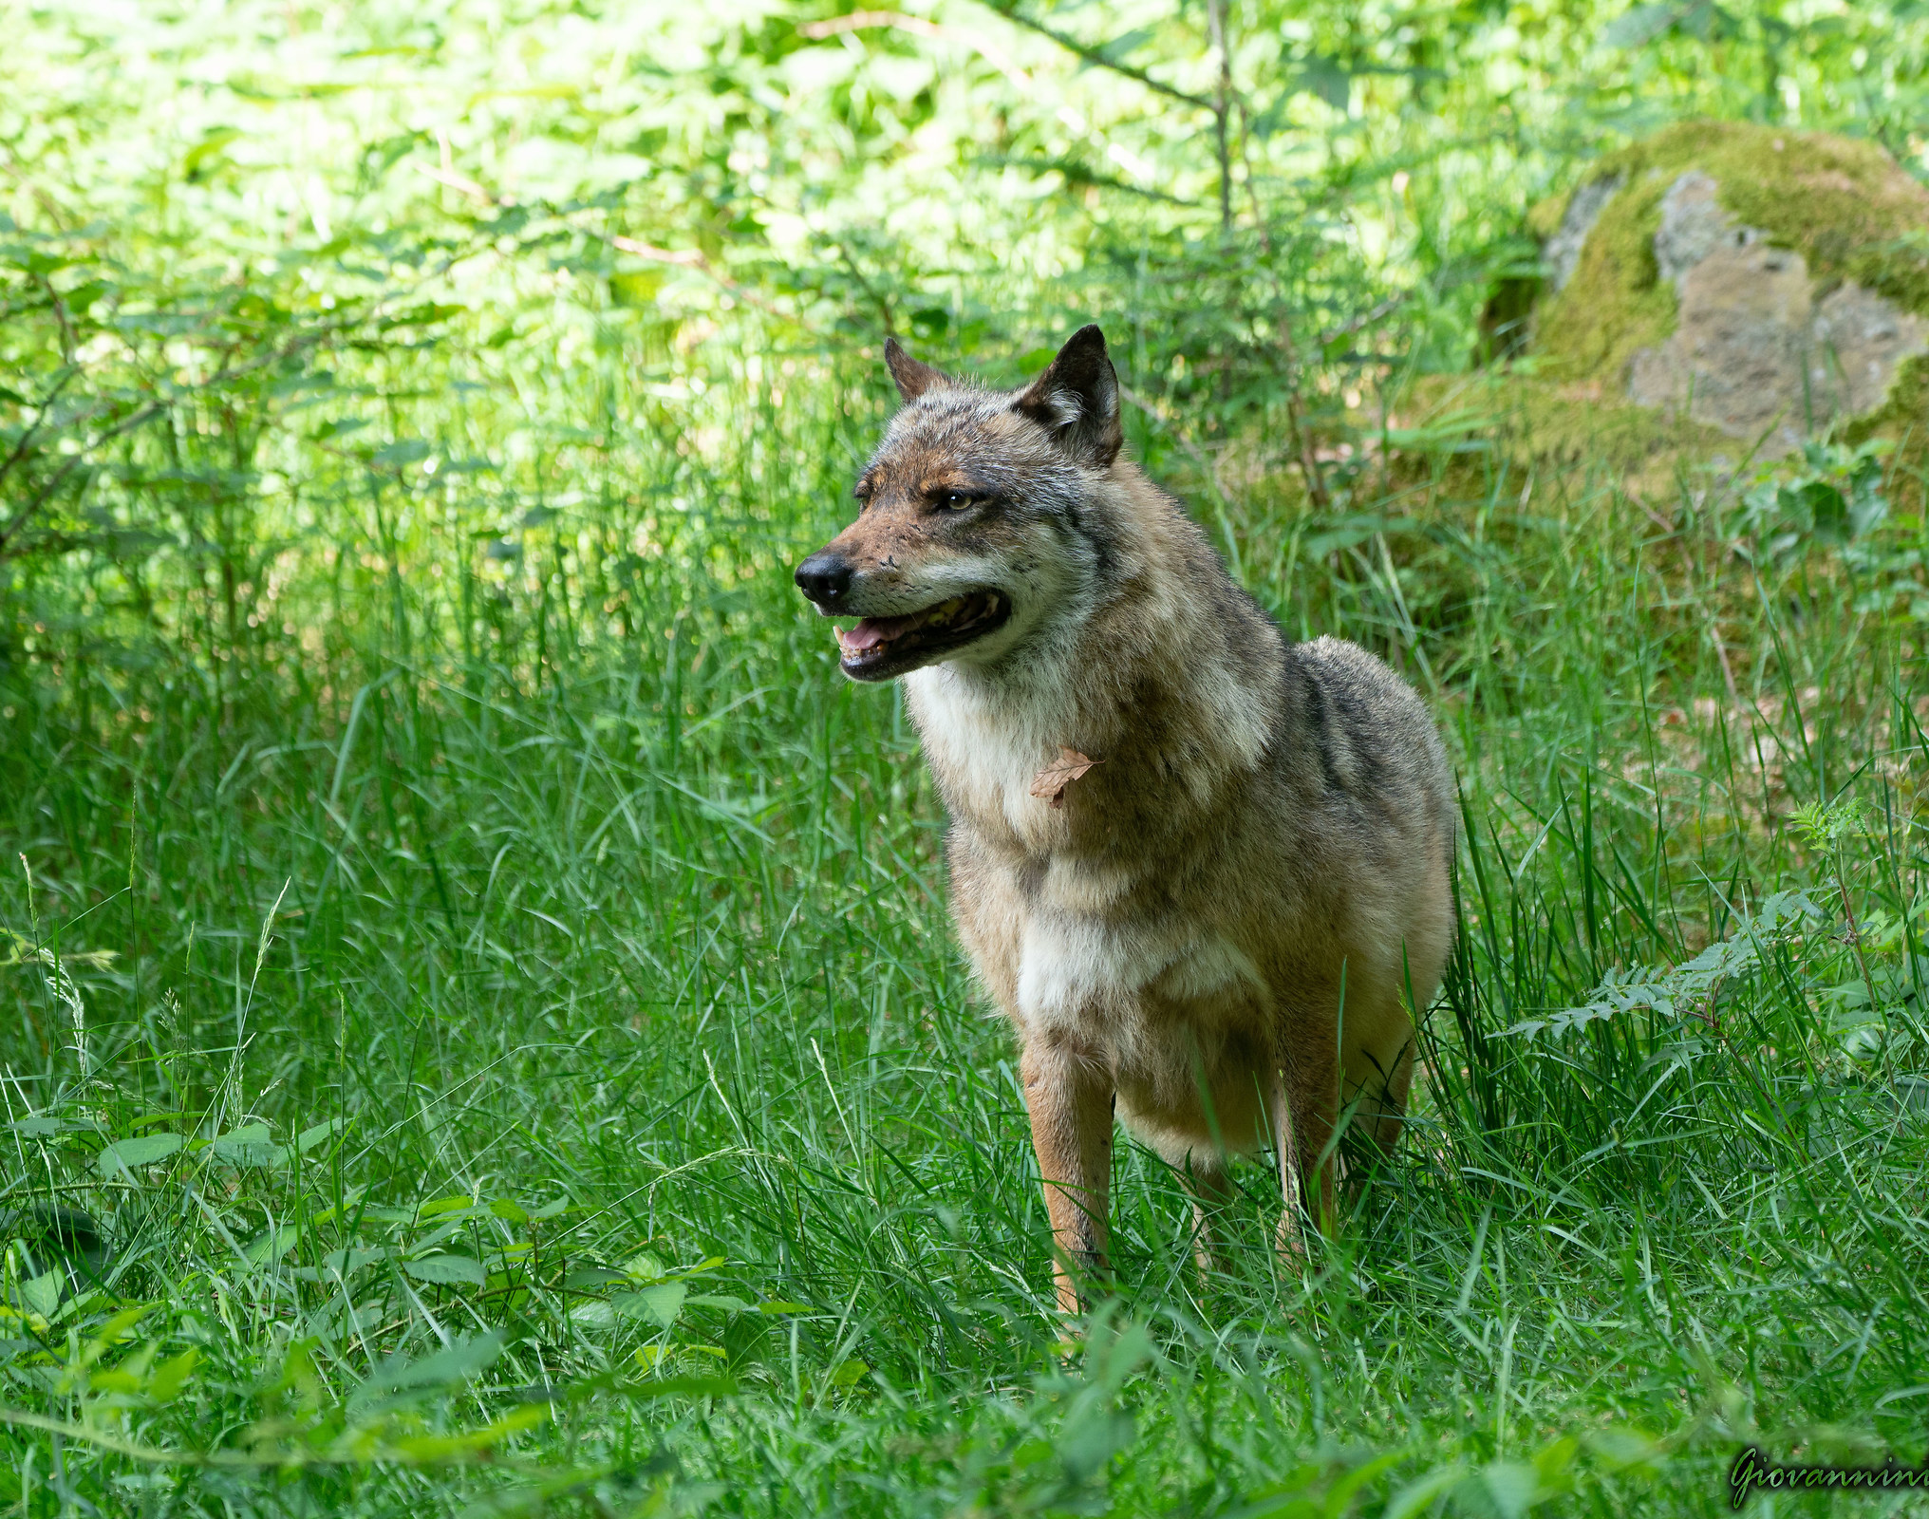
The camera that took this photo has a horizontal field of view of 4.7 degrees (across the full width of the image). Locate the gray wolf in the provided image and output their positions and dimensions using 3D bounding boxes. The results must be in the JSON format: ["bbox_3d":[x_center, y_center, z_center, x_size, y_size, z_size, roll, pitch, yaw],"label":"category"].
[{"bbox_3d":[0.182,0.047,21.600,0.410,0.930,1.100,1,5,16],"label":"gray wolf"}]

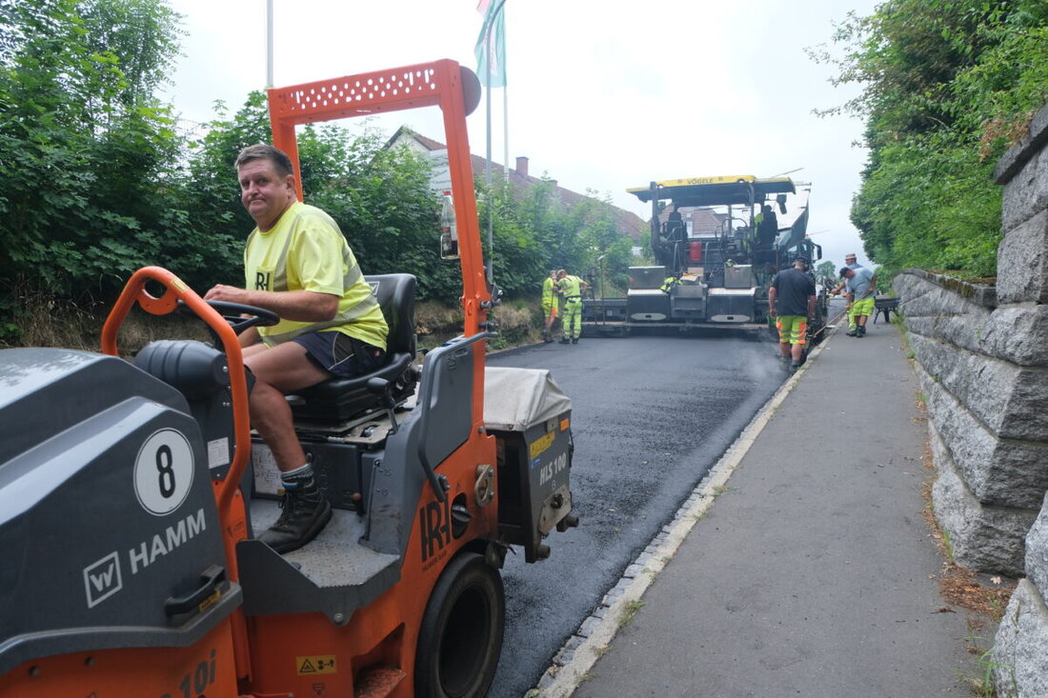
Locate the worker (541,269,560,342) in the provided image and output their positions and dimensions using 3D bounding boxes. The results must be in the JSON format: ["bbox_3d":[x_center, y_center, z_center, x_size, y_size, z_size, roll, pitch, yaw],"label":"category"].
[{"bbox_3d":[0.641,-1.000,16.200,0.500,1.687,0.500,-2,3,-25],"label":"worker"}]

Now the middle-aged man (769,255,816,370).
[{"bbox_3d":[4.108,-0.555,10.700,0.680,1.725,0.420,0,2,21],"label":"middle-aged man"}]

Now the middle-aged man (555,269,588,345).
[{"bbox_3d":[1.109,-0.988,16.100,0.620,1.687,0.480,-2,3,-34],"label":"middle-aged man"}]

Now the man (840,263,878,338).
[{"bbox_3d":[7.123,-1.016,14.900,0.700,1.521,0.570,-1,2,-15],"label":"man"}]

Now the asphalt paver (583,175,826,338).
[{"bbox_3d":[4.588,-2.383,19.035,4.500,3.900,6.300,2,5,24],"label":"asphalt paver"}]

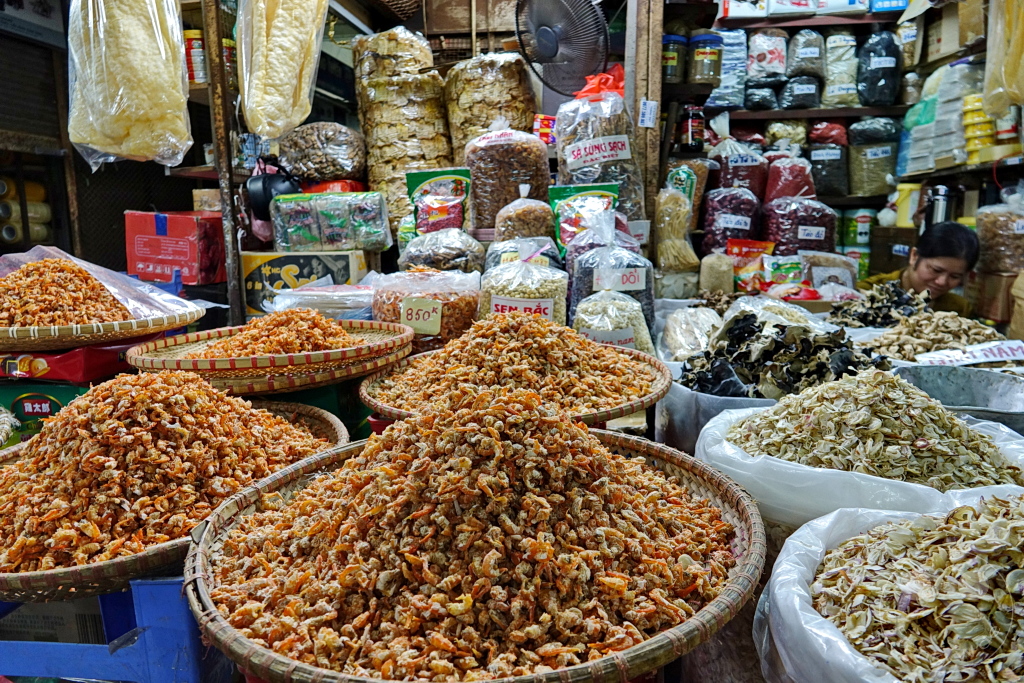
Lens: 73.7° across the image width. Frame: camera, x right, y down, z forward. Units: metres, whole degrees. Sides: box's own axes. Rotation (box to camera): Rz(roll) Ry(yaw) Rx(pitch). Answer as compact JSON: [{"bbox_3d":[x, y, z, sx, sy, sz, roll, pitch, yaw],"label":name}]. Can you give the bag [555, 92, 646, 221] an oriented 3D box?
[{"bbox_3d":[0.253,-0.503,1.950,0.263,0.399,0.170,-1,11,-3],"label":"bag"}]

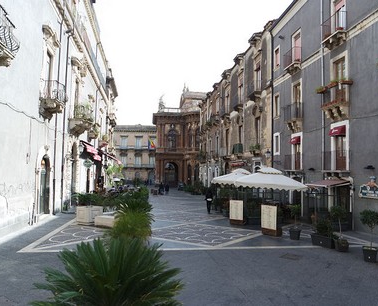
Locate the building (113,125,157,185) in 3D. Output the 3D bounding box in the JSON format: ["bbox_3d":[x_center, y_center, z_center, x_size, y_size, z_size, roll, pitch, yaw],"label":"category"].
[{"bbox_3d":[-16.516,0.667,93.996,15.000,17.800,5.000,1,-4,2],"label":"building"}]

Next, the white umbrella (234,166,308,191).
[{"bbox_3d":[3.904,2.169,15.033,3.100,2.962,3.100,0,-4,8],"label":"white umbrella"}]

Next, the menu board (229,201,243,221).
[{"bbox_3d":[2.598,3.108,16.162,0.760,1.240,0.400,-1,-4,27],"label":"menu board"}]

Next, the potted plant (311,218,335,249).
[{"bbox_3d":[4.918,2.840,11.057,0.820,1.020,0.500,-3,-5,42],"label":"potted plant"}]

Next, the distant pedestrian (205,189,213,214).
[{"bbox_3d":[1.353,3.218,20.599,0.520,1.740,0.340,1,-4,-5],"label":"distant pedestrian"}]

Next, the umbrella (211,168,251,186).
[{"bbox_3d":[3.061,2.422,18.231,3.100,2.960,3.100,0,-4,8],"label":"umbrella"}]

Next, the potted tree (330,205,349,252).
[{"bbox_3d":[5.147,2.506,10.371,0.600,1.550,0.600,1,-4,-9],"label":"potted tree"}]

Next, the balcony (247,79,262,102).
[{"bbox_3d":[5.592,-5.176,26.034,0.700,1.450,1.600,1,-4,-9],"label":"balcony"}]

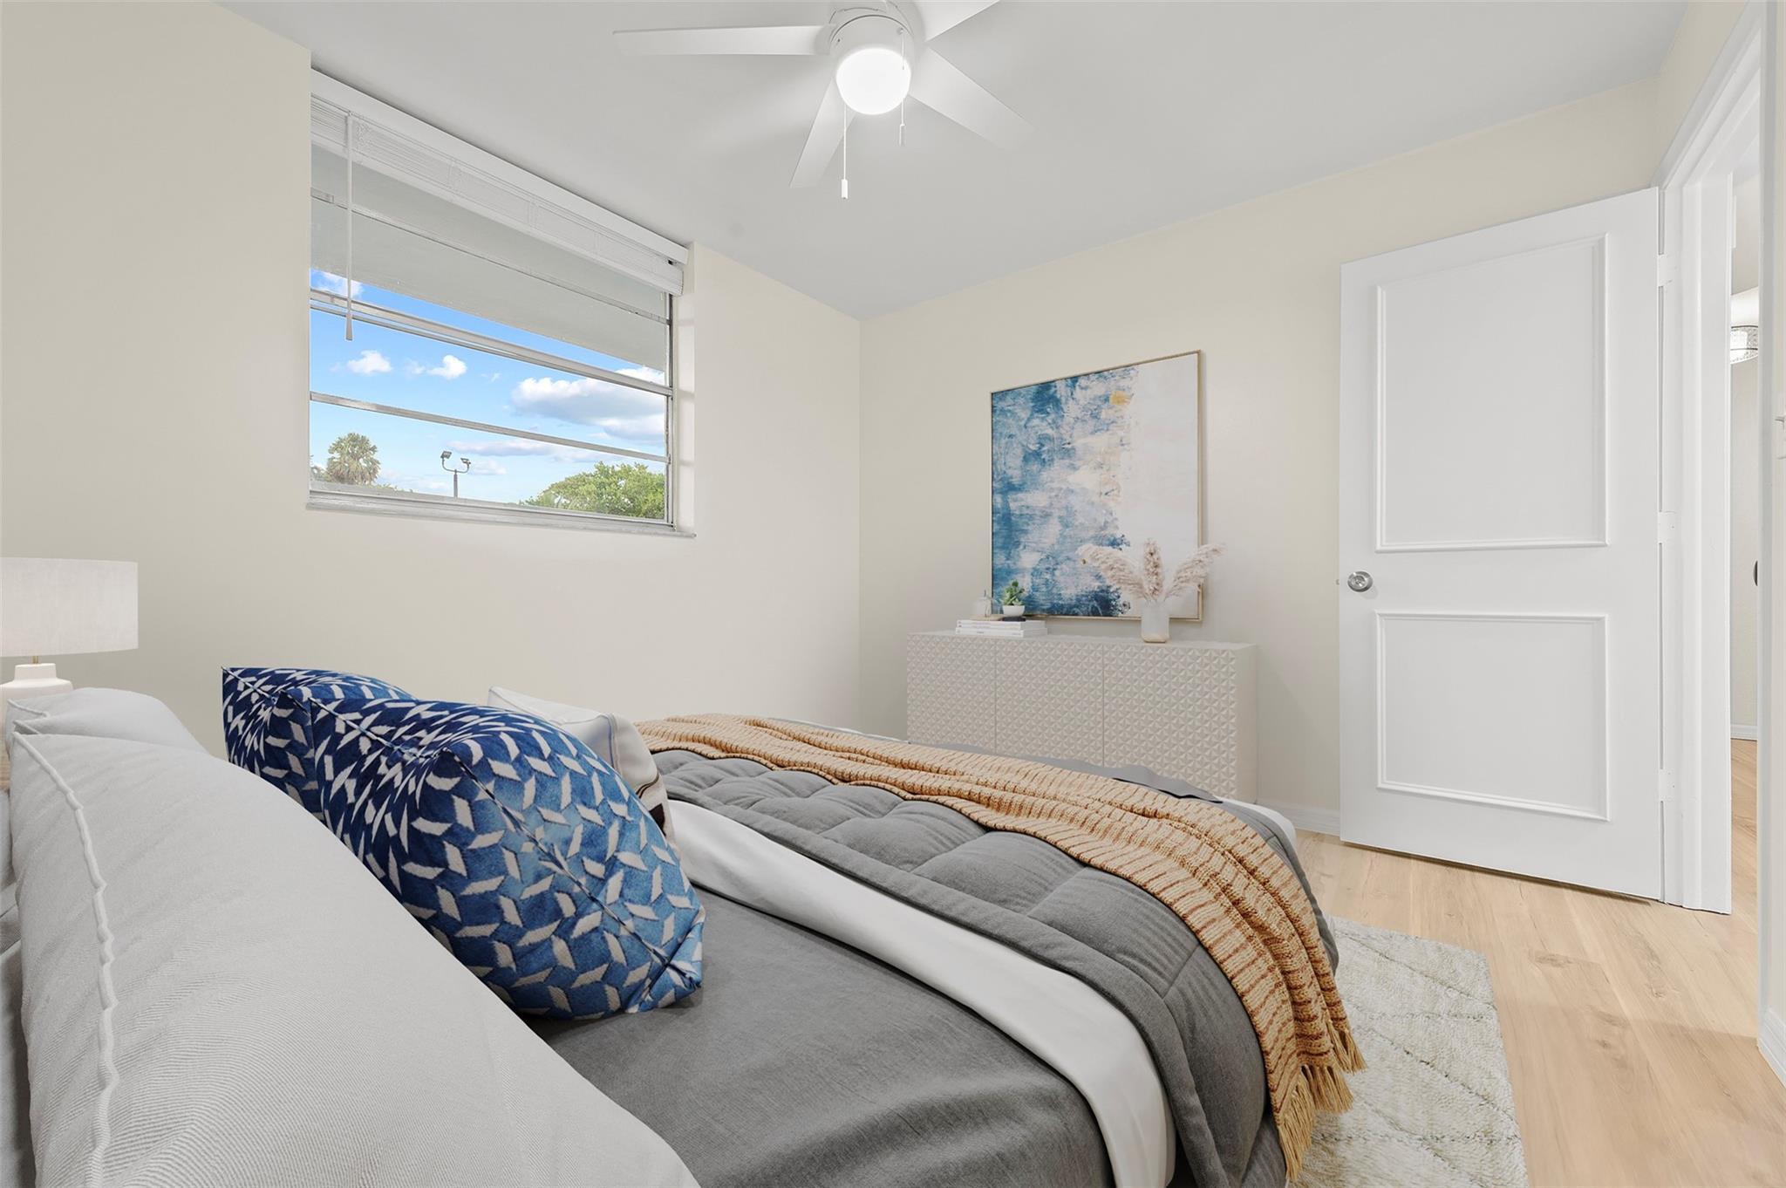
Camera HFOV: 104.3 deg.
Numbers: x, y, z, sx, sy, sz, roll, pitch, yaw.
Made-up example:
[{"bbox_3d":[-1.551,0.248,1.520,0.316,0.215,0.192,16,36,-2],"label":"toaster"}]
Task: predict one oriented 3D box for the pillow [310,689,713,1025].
[{"bbox_3d":[-0.469,0.287,0.813,0.450,0.430,0.220,0,39,37],"label":"pillow"}]

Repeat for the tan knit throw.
[{"bbox_3d":[-0.014,0.555,1.634,1.840,0.350,0.560,0,0,37],"label":"tan knit throw"}]

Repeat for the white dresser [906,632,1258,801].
[{"bbox_3d":[0.740,0.536,2.983,1.410,0.690,0.360,0,0,37],"label":"white dresser"}]

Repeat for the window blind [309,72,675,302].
[{"bbox_3d":[-1.313,-1.400,2.534,0.075,0.210,1.290,0,0,37],"label":"window blind"}]

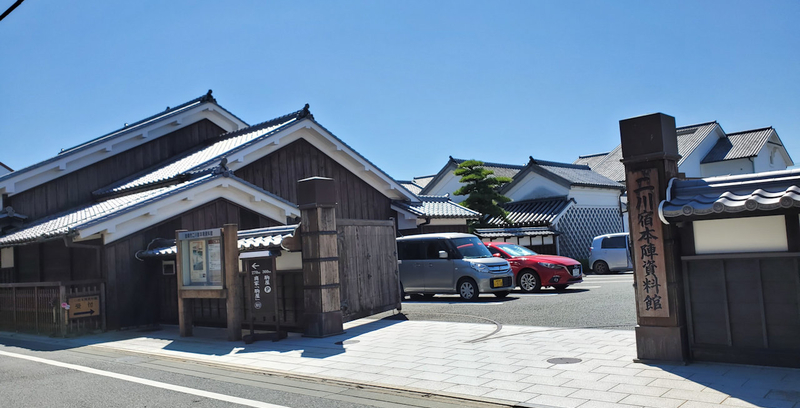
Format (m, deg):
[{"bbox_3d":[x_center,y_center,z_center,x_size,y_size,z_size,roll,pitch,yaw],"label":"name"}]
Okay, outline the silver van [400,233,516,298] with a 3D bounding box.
[{"bbox_3d":[1.432,1.719,16.503,3.395,1.735,1.475,-8,-6,42],"label":"silver van"}]

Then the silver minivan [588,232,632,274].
[{"bbox_3d":[9.887,1.949,24.570,3.600,1.700,1.550,-8,-6,42],"label":"silver minivan"}]

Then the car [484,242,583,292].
[{"bbox_3d":[3.139,1.859,17.706,4.460,1.465,1.795,-8,-6,44],"label":"car"}]

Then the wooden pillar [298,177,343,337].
[{"bbox_3d":[-1.368,0.904,10.278,0.480,2.610,0.480,-7,-5,41],"label":"wooden pillar"}]

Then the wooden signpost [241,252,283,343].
[{"bbox_3d":[-2.241,1.538,9.949,0.560,1.440,0.450,-4,-4,14],"label":"wooden signpost"}]

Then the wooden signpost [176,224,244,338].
[{"bbox_3d":[-3.451,1.419,10.824,1.720,1.980,0.320,-7,-5,39],"label":"wooden signpost"}]

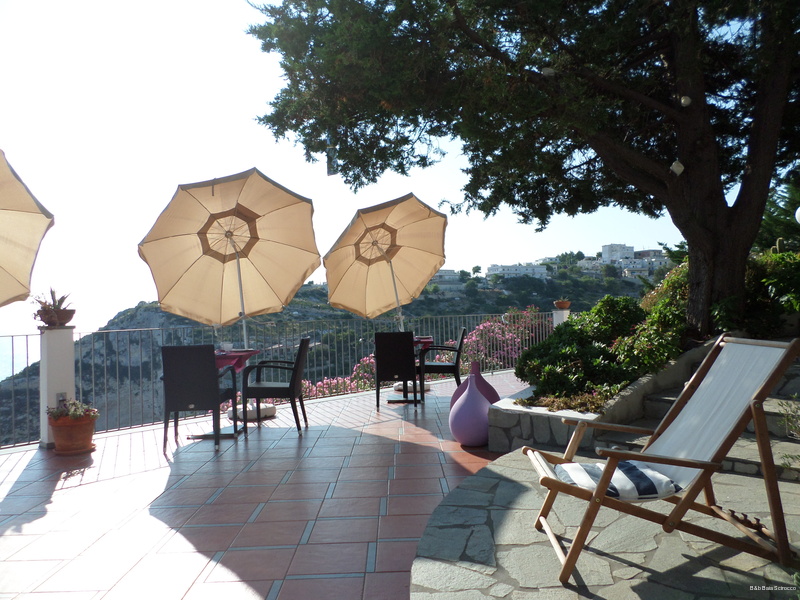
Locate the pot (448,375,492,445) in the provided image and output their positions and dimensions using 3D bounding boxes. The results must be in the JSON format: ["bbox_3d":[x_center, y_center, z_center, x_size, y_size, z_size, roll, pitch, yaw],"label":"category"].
[{"bbox_3d":[0.633,0.916,4.848,0.395,0.585,0.395,-1,-1,0],"label":"pot"}]

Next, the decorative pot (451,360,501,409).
[{"bbox_3d":[0.717,0.891,5.313,0.475,0.650,0.475,-1,-1,0],"label":"decorative pot"}]

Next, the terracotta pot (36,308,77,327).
[{"bbox_3d":[-3.095,0.167,5.225,0.297,0.150,0.297,-1,-1,-30],"label":"terracotta pot"}]

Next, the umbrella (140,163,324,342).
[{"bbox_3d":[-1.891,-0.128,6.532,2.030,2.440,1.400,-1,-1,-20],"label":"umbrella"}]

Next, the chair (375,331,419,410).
[{"bbox_3d":[-0.008,0.812,6.723,0.555,0.885,0.560,-1,-1,5],"label":"chair"}]

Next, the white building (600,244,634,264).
[{"bbox_3d":[143.800,-29.924,380.000,16.500,12.500,12.000,-1,-1,-2],"label":"white building"}]

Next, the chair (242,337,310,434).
[{"bbox_3d":[-1.160,0.816,5.529,0.560,0.885,0.555,-1,-1,1],"label":"chair"}]

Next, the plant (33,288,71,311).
[{"bbox_3d":[-3.153,-0.006,5.228,0.310,0.210,0.280,-1,-1,-30],"label":"plant"}]

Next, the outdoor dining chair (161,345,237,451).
[{"bbox_3d":[-1.752,0.820,5.030,0.555,0.885,0.560,-1,-1,-5],"label":"outdoor dining chair"}]

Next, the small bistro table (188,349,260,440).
[{"bbox_3d":[-1.747,0.897,5.554,0.700,0.750,0.700,-1,-1,-2],"label":"small bistro table"}]

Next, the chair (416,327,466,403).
[{"bbox_3d":[0.539,0.811,7.324,0.560,0.885,0.555,-1,-1,-2],"label":"chair"}]

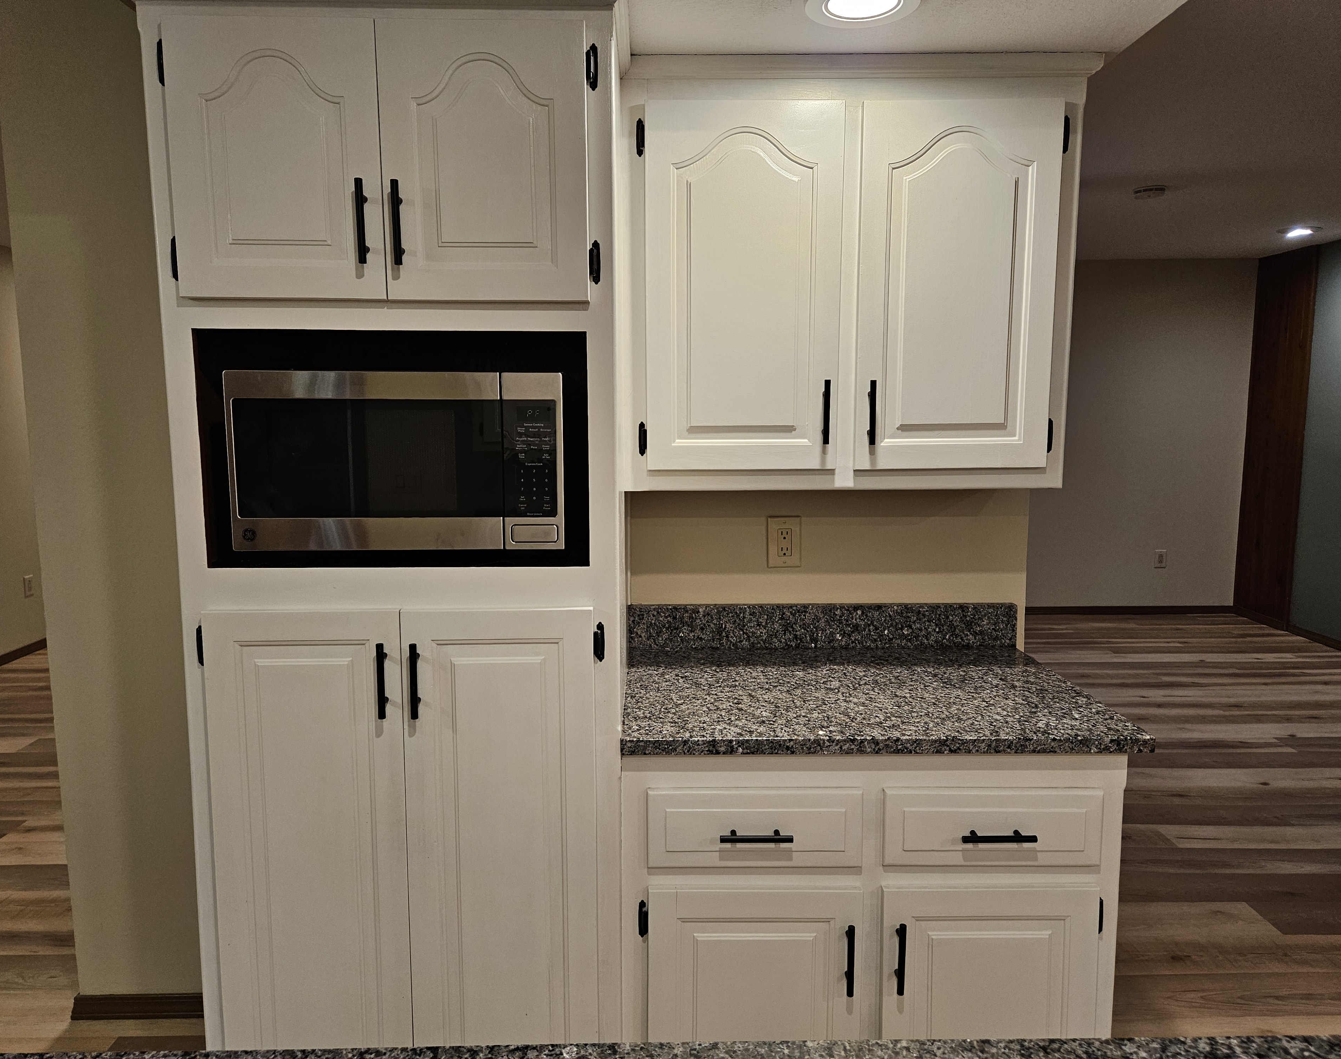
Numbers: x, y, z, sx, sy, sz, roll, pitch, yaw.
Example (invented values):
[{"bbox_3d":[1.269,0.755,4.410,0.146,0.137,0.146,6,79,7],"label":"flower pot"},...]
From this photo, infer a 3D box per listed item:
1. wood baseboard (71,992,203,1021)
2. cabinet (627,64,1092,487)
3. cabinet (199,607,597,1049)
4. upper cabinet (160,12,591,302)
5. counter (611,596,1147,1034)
[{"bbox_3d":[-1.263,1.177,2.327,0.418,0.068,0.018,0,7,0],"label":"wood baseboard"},{"bbox_3d":[0.355,-0.501,1.996,0.902,0.807,0.330,0,7,0],"label":"cabinet"},{"bbox_3d":[-0.476,0.643,1.983,0.705,1.097,0.605,0,7,0],"label":"cabinet"},{"bbox_3d":[-0.478,-0.638,1.824,0.705,0.450,0.605,0,7,0],"label":"upper cabinet"},{"bbox_3d":[0.376,0.718,1.994,0.931,1.013,0.635,0,7,0],"label":"counter"}]

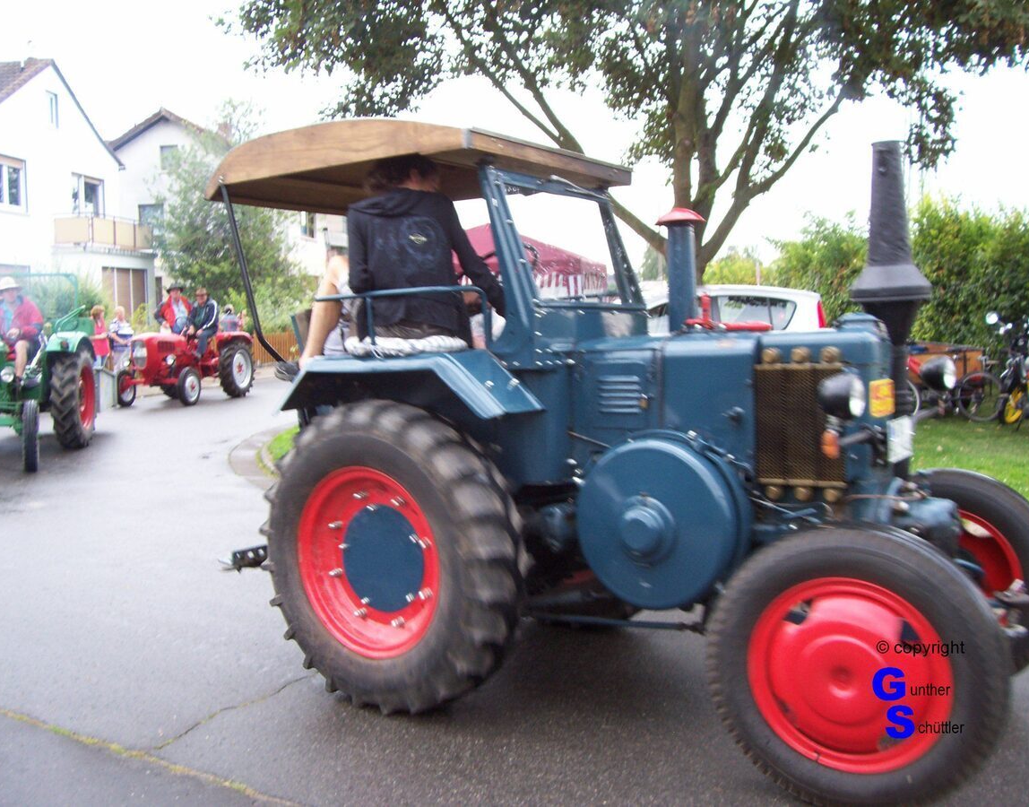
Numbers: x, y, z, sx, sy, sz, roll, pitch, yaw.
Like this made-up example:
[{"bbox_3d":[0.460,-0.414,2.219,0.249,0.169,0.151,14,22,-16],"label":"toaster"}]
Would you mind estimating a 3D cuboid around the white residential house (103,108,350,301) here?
[{"bbox_3d":[-13.283,-7.962,49.000,10.500,10.500,9.500,-2,3,-7],"label":"white residential house"}]

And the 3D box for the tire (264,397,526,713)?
[{"bbox_3d":[-0.500,0.590,4.061,1.193,1.193,0.285,0,4,34],"label":"tire"}]

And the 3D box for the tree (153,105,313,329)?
[{"bbox_3d":[-8.806,-5.250,33.000,5.000,8.200,5.000,-3,4,-16],"label":"tree"}]

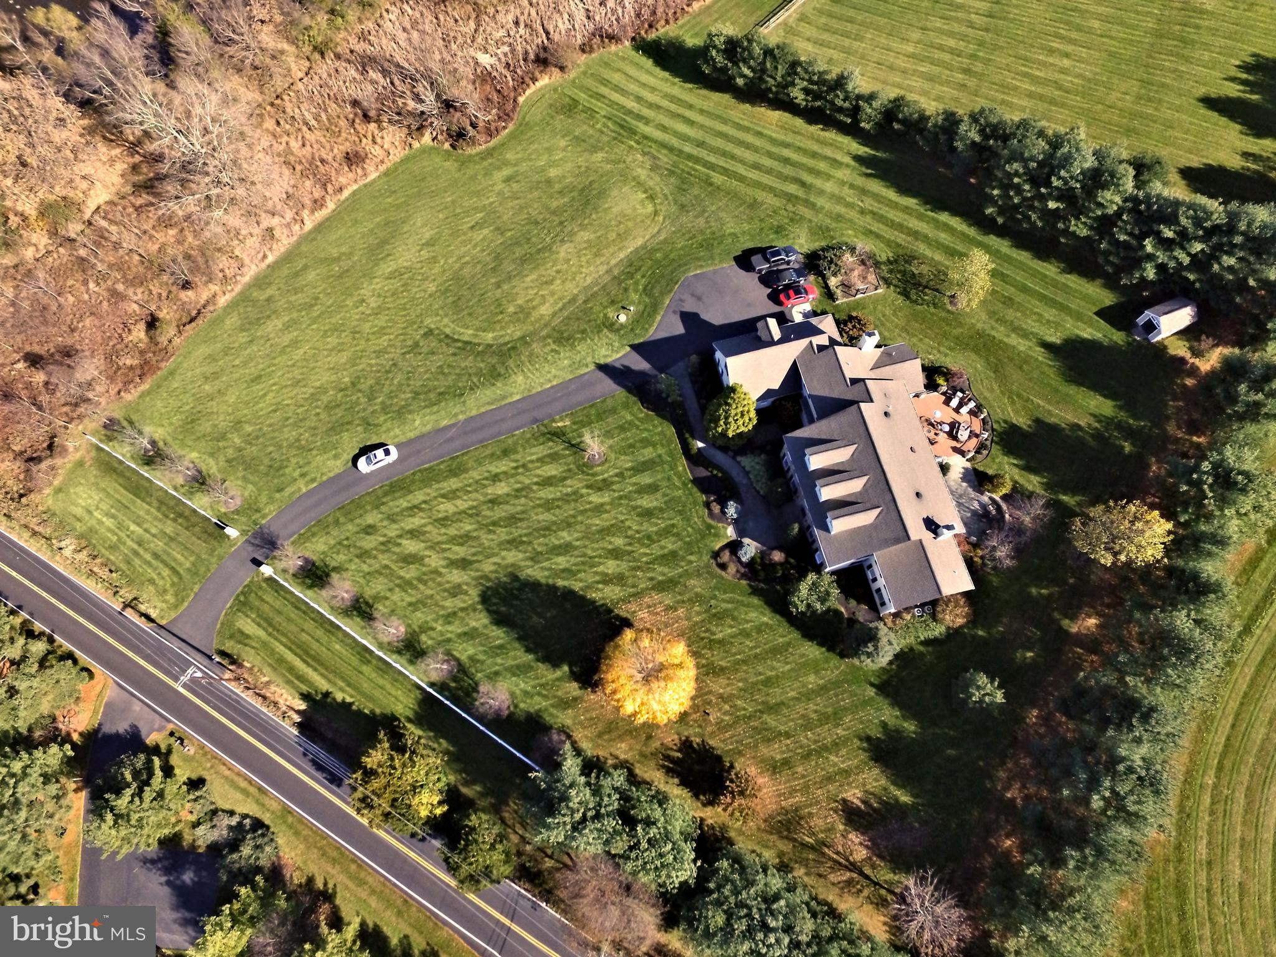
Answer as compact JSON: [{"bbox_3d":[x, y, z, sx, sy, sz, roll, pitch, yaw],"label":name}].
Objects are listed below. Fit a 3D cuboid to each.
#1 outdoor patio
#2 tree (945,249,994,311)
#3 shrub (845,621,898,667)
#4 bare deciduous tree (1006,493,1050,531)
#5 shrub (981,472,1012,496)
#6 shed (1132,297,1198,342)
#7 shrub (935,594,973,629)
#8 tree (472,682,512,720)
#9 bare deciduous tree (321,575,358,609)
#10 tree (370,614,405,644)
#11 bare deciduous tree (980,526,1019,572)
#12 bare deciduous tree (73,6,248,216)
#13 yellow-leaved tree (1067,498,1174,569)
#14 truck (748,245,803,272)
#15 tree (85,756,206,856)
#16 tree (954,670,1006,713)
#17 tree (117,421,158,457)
[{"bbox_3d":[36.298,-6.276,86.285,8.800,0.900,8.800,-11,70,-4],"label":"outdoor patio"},{"bbox_3d":[37.210,-22.120,83.300,5.200,6.400,5.200,0,72,1],"label":"tree"},{"bbox_3d":[24.239,17.370,76.704,5.000,4.800,5.000,-1,72,3],"label":"shrub"},{"bbox_3d":[42.240,3.700,80.206,4.200,4.400,4.200,-1,72,3],"label":"bare deciduous tree"},{"bbox_3d":[40.544,0.769,83.088,2.900,2.000,2.900,0,70,0],"label":"shrub"},{"bbox_3d":[65.907,-19.982,91.374,5.320,3.120,3.400,-22,71,-8],"label":"shed"},{"bbox_3d":[32.070,13.450,74.850,3.700,2.700,3.600,0,72,1],"label":"shrub"},{"bbox_3d":[-15.317,23.433,77.571,4.000,4.600,4.000,-1,72,3],"label":"tree"},{"bbox_3d":[-34.050,13.060,84.500,4.000,4.800,4.000,0,72,1],"label":"bare deciduous tree"},{"bbox_3d":[-27.062,16.440,80.515,3.500,4.600,3.500,-1,72,3],"label":"tree"},{"bbox_3d":[38.497,7.688,79.162,4.300,4.300,4.300,-1,72,3],"label":"bare deciduous tree"},{"bbox_3d":[-60.313,-46.164,95.710,15.000,21.000,15.000,-1,72,3],"label":"bare deciduous tree"},{"bbox_3d":[47.690,5.590,73.660,8.000,9.500,7.400,0,72,1],"label":"yellow-leaved tree"},{"bbox_3d":[17.532,-27.880,93.737,5.950,1.900,2.000,-18,71,-7],"label":"truck"},{"bbox_3d":[-48.047,31.745,71.462,9.400,7.600,9.400,0,70,0],"label":"tree"},{"bbox_3d":[34.535,21.616,74.927,4.500,5.000,4.500,-1,72,3],"label":"tree"},{"bbox_3d":[-61.450,-4.830,90.700,4.200,4.500,4.100,0,72,1],"label":"tree"}]

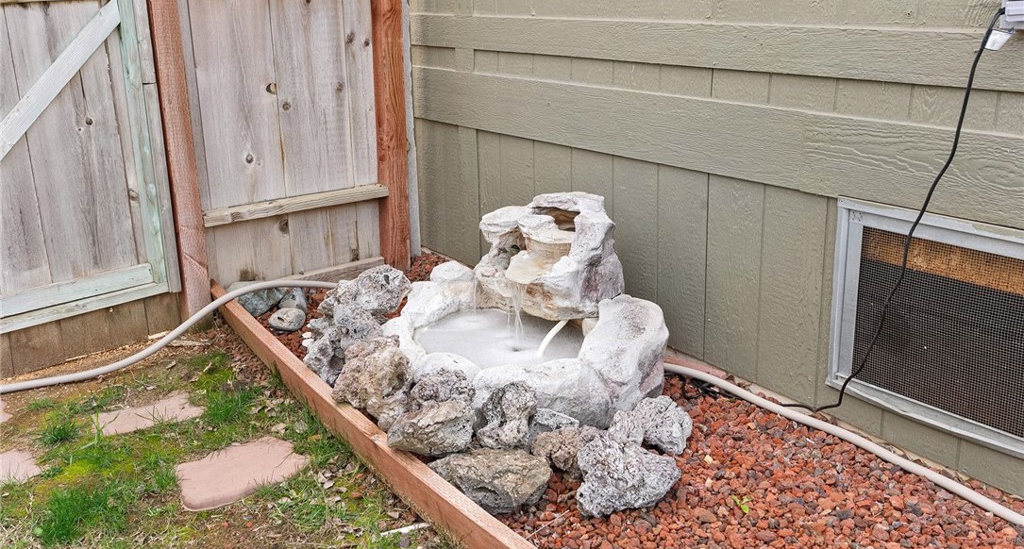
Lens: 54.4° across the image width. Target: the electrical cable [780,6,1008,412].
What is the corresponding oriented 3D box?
[{"bbox_3d":[0.846,-0.089,2.337,0.094,1.028,0.481,-13,20,-34],"label":"electrical cable"}]

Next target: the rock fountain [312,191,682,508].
[{"bbox_3d":[0.013,0.098,2.740,0.862,0.497,1.326,-14,21,-37],"label":"rock fountain"}]

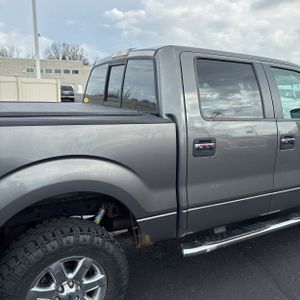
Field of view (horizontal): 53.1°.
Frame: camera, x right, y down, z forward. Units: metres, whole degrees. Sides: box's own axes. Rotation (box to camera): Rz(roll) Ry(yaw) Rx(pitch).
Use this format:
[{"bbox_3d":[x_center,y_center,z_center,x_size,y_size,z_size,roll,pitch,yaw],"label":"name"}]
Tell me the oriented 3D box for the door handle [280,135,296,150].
[{"bbox_3d":[1.254,-0.063,2.715,0.218,0.137,0.060,-4,11,-30],"label":"door handle"}]

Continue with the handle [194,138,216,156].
[{"bbox_3d":[0.407,-0.018,2.216,0.218,0.137,0.060,-4,11,-30],"label":"handle"}]

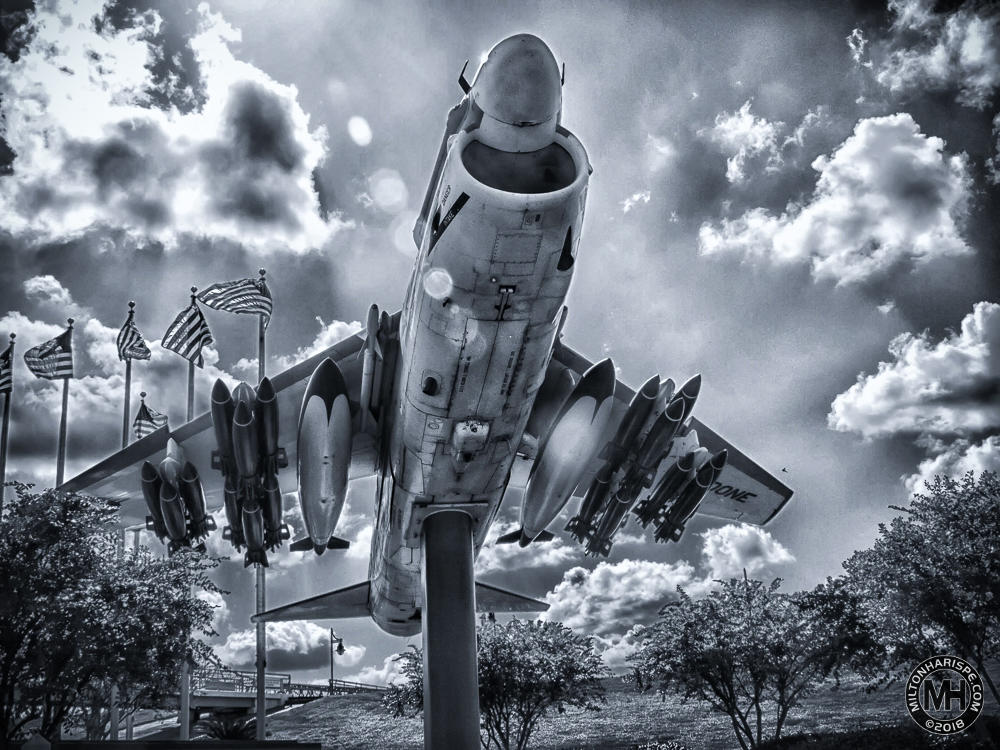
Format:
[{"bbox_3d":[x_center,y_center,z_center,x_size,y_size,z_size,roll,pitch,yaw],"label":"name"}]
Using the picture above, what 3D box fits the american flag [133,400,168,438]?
[{"bbox_3d":[-11.901,1.551,37.434,1.450,1.450,0.500,-15,-20,33],"label":"american flag"}]

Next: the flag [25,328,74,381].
[{"bbox_3d":[-12.242,-0.583,29.767,1.500,1.500,0.500,11,-22,-40],"label":"flag"}]

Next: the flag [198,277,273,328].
[{"bbox_3d":[-6.596,-1.808,27.377,2.000,1.400,0.600,5,-19,-27],"label":"flag"}]

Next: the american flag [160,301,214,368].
[{"bbox_3d":[-8.094,-1.020,28.343,1.450,1.750,0.550,9,-21,-36],"label":"american flag"}]

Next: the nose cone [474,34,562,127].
[{"bbox_3d":[0.163,-2.665,9.608,0.790,0.770,0.740,0,-33,-10],"label":"nose cone"}]

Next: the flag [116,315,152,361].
[{"bbox_3d":[-9.753,-0.998,29.215,1.000,1.350,0.600,6,-19,-29],"label":"flag"}]

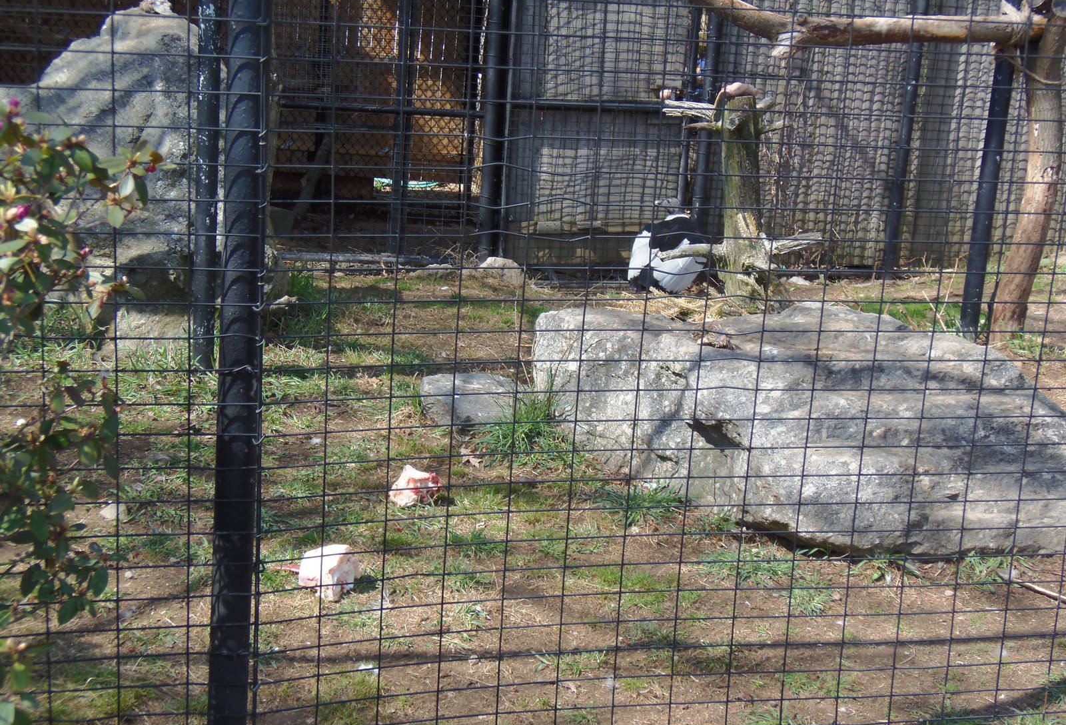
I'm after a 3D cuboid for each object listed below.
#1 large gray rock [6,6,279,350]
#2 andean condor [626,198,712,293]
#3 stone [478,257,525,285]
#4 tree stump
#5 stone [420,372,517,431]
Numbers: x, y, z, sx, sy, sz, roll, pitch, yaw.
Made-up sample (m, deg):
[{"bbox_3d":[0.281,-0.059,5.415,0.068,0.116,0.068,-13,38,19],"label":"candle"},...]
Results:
[{"bbox_3d":[-1.797,-0.882,6.966,1.280,1.520,0.900,6,13,10],"label":"large gray rock"},{"bbox_3d":[0.845,-0.735,9.247,0.450,0.560,0.620,10,14,27],"label":"andean condor"},{"bbox_3d":[-0.188,-0.556,9.065,0.285,0.170,0.220,3,12,0],"label":"stone"},{"bbox_3d":[1.189,-0.931,8.739,0.860,1.200,0.600,3,12,0],"label":"tree stump"},{"bbox_3d":[-0.249,0.139,5.890,0.370,0.170,0.310,3,12,0],"label":"stone"}]

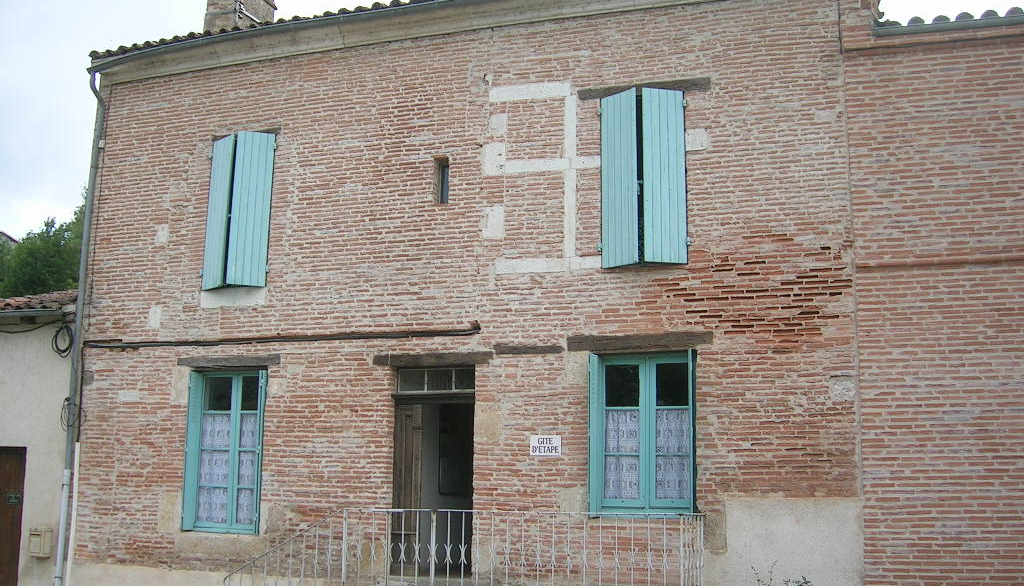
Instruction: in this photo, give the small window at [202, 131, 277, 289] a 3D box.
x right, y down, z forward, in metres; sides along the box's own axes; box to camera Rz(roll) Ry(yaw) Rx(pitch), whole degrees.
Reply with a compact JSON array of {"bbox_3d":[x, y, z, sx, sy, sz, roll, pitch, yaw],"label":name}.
[{"bbox_3d":[-3.788,-1.126,14.191,1.000,2.140,0.260,-2,-10,18],"label":"small window"}]

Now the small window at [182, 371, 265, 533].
[{"bbox_3d":[-3.798,2.106,13.721,1.060,2.150,0.300,-2,-10,18],"label":"small window"}]

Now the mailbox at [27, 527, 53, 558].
[{"bbox_3d":[-6.549,3.476,14.349,0.230,0.360,0.180,-2,-10,18],"label":"mailbox"}]

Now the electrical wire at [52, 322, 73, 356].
[{"bbox_3d":[-6.460,0.680,14.872,0.340,0.470,0.090,-2,-10,18],"label":"electrical wire"}]

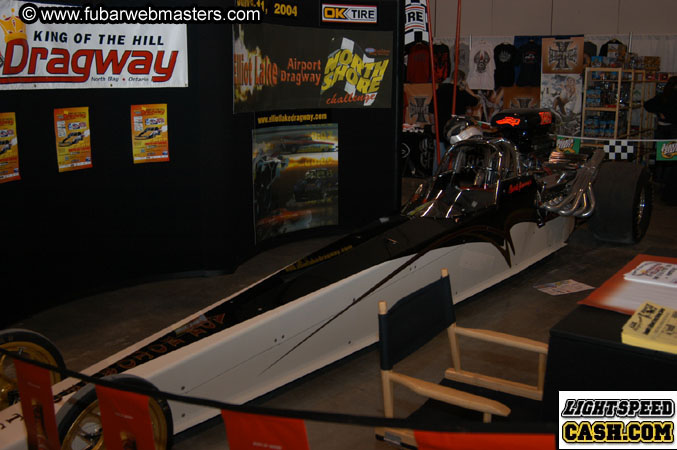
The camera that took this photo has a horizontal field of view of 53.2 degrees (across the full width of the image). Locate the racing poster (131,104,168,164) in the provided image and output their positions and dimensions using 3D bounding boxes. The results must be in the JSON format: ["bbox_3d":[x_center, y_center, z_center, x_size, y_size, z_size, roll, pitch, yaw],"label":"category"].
[{"bbox_3d":[-1.432,-0.696,5.163,0.287,0.444,0.015,-9,14,-35],"label":"racing poster"}]

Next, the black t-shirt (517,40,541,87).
[{"bbox_3d":[3.124,-2.653,11.121,0.411,0.737,0.090,0,12,0],"label":"black t-shirt"}]

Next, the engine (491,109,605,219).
[{"bbox_3d":[2.002,-0.627,6.801,0.900,1.050,1.100,9,14,37],"label":"engine"}]

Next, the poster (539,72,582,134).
[{"bbox_3d":[3.669,-1.982,11.127,0.705,1.042,0.020,2,11,10],"label":"poster"}]

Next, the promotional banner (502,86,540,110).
[{"bbox_3d":[3.402,-2.265,12.607,0.660,0.620,0.030,-1,12,-2],"label":"promotional banner"}]

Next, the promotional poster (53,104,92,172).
[{"bbox_3d":[-1.886,-0.613,4.822,0.015,0.444,0.287,7,14,33],"label":"promotional poster"}]

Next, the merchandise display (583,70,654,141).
[{"bbox_3d":[4.494,-1.483,10.861,0.500,1.930,2.100,8,14,36],"label":"merchandise display"}]

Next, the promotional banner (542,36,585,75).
[{"bbox_3d":[4.137,-3.116,12.434,0.770,0.650,0.030,-1,12,-2],"label":"promotional banner"}]

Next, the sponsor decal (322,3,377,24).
[{"bbox_3d":[0.127,-2.299,7.385,0.685,0.200,0.015,-6,13,-29],"label":"sponsor decal"}]

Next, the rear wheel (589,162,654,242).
[{"bbox_3d":[3.085,-0.252,7.371,0.447,0.863,0.863,9,14,37],"label":"rear wheel"}]

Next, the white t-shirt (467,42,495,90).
[{"bbox_3d":[2.345,-2.606,11.131,0.461,0.770,0.090,0,12,0],"label":"white t-shirt"}]

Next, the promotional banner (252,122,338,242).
[{"bbox_3d":[-0.441,-0.470,7.194,1.187,1.180,0.060,-11,15,-43],"label":"promotional banner"}]

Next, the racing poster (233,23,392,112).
[{"bbox_3d":[-0.215,-1.501,6.497,1.910,0.775,0.170,-10,15,-38],"label":"racing poster"}]

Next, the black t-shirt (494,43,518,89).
[{"bbox_3d":[2.756,-2.618,11.129,0.411,0.730,0.090,0,12,0],"label":"black t-shirt"}]

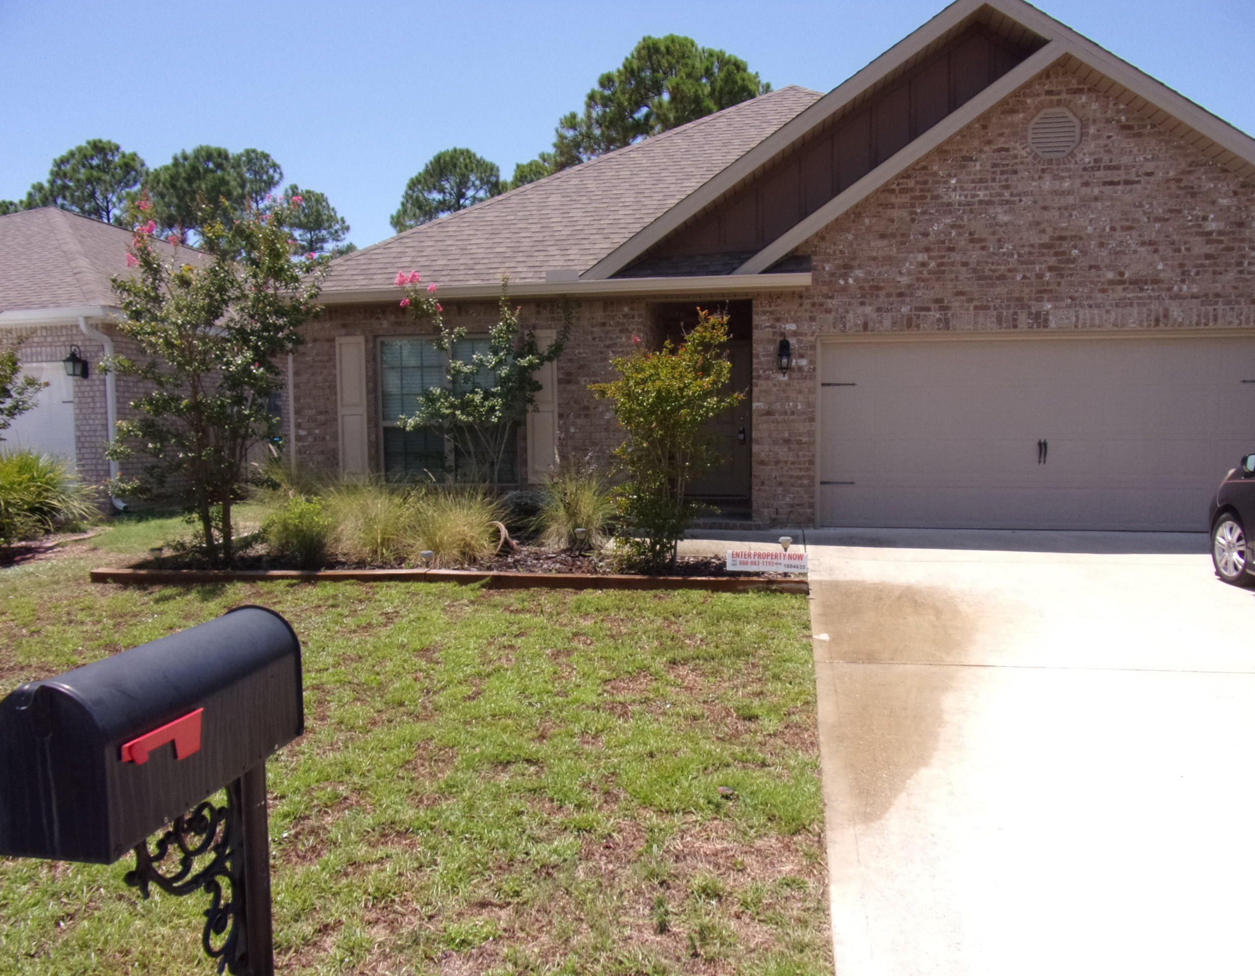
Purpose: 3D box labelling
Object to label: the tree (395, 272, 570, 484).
[{"bbox_3d":[-1.603,-0.921,9.950,1.850,2.914,1.550,0,4,9],"label":"tree"}]

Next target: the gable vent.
[{"bbox_3d":[4.599,-3.817,9.715,0.550,0.550,0.060,0,4,9],"label":"gable vent"}]

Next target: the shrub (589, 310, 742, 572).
[{"bbox_3d":[0.346,-0.462,8.200,1.350,2.332,1.300,0,4,9],"label":"shrub"}]

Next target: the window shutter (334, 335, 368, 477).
[{"bbox_3d":[-3.429,-0.953,11.207,0.380,1.820,0.050,0,4,9],"label":"window shutter"}]

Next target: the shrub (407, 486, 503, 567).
[{"bbox_3d":[-1.623,0.347,8.500,0.900,0.721,0.880,0,4,9],"label":"shrub"}]

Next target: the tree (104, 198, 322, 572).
[{"bbox_3d":[-3.838,-0.995,8.400,1.850,3.462,1.750,0,4,9],"label":"tree"}]

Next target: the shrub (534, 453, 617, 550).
[{"bbox_3d":[-0.537,0.143,9.250,0.840,0.961,0.820,0,4,9],"label":"shrub"}]

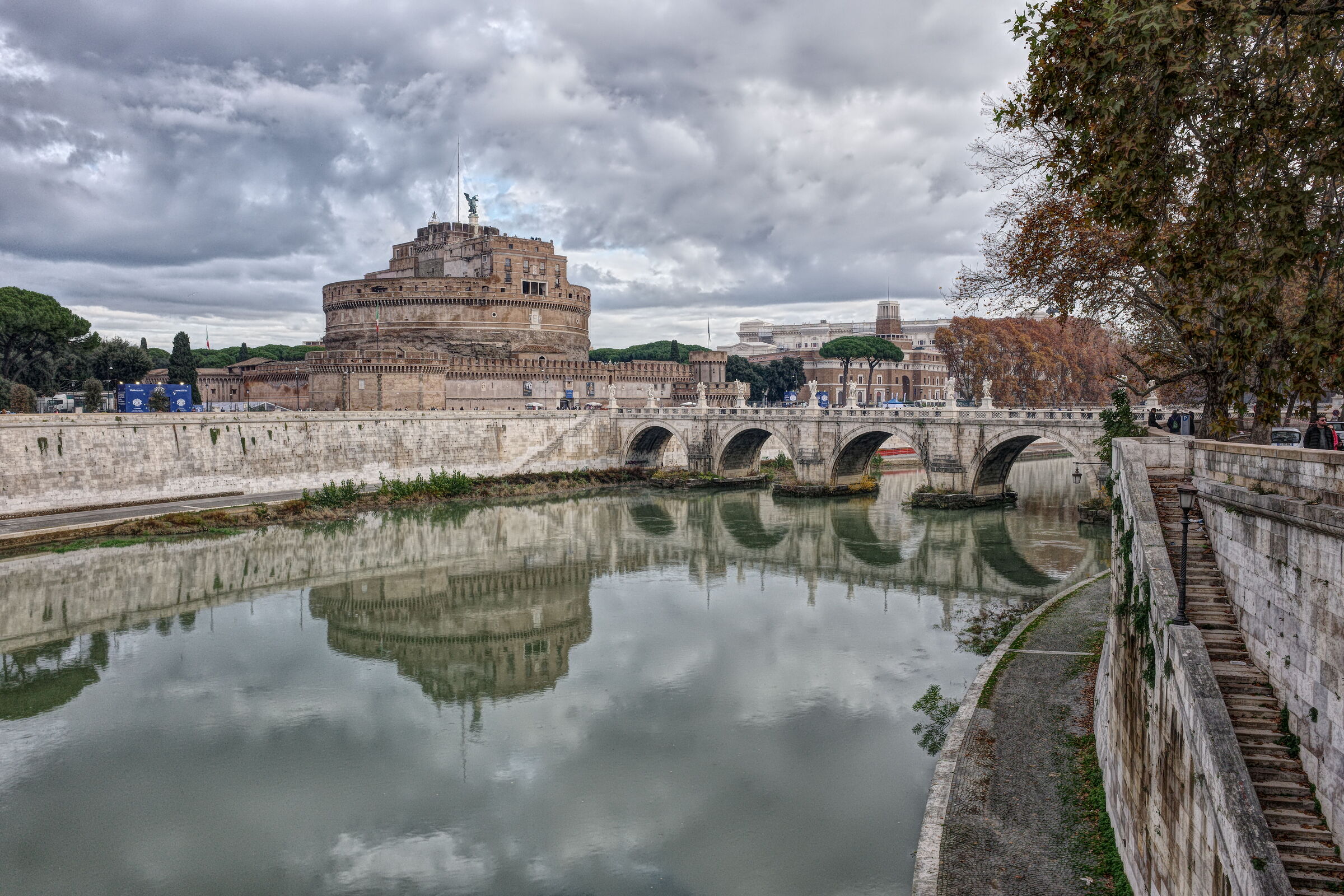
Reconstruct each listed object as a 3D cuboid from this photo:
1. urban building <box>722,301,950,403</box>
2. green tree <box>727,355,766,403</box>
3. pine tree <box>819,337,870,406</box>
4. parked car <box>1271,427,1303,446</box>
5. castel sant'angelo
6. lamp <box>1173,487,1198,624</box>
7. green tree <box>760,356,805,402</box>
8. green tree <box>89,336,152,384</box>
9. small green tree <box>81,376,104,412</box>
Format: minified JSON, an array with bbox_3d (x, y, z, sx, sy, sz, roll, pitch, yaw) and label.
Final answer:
[{"bbox_3d":[63.200,-33.570,391.072,82.000,41.000,55.000,0,2,9],"label":"urban building"},{"bbox_3d":[19.548,-16.897,279.582,12.000,16.000,12.000,0,2,4],"label":"green tree"},{"bbox_3d":[48.503,-20.042,289.479,15.000,22.000,15.000,0,2,9],"label":"pine tree"},{"bbox_3d":[29.641,-0.252,50.567,1.680,1.550,3.800,1,2,28],"label":"parked car"},{"bbox_3d":[-53.000,-33.563,260.994,100.000,51.000,100.000,-2,3,-44],"label":"castel sant'angelo"},{"bbox_3d":[11.483,2.386,23.497,0.460,3.120,0.460,0,2,11],"label":"lamp"},{"bbox_3d":[29.885,-16.967,281.581,12.500,16.000,12.500,0,2,6],"label":"green tree"},{"bbox_3d":[-103.991,-13.522,196.650,12.500,15.600,12.500,-1,2,-28],"label":"green tree"},{"bbox_3d":[-81.437,-6.992,146.846,3.200,6.100,3.200,-1,2,-29],"label":"small green tree"}]

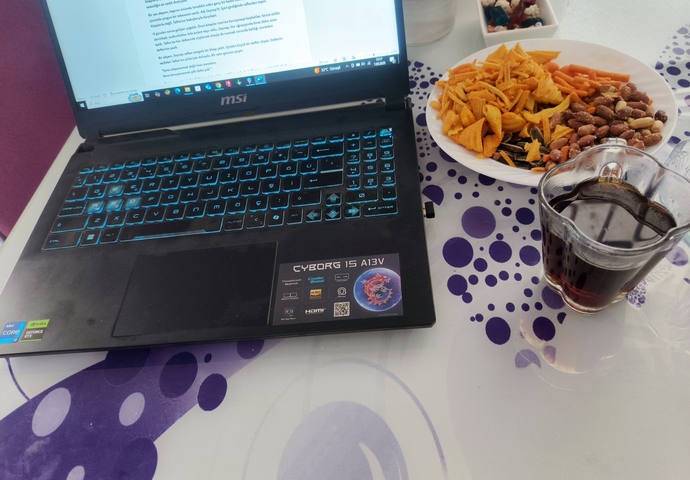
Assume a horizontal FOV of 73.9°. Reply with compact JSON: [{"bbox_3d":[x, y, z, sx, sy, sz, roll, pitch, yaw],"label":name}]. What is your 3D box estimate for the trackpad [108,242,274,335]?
[{"bbox_3d":[-0.114,0.037,0.356,0.121,0.002,0.073,-5,53,8],"label":"trackpad"}]

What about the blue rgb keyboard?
[{"bbox_3d":[-0.113,-0.048,0.419,0.318,0.005,0.105,-5,53,8],"label":"blue rgb keyboard"}]

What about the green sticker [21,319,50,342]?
[{"bbox_3d":[-0.241,0.071,0.357,0.018,0.001,0.018,-5,53,8],"label":"green sticker"}]

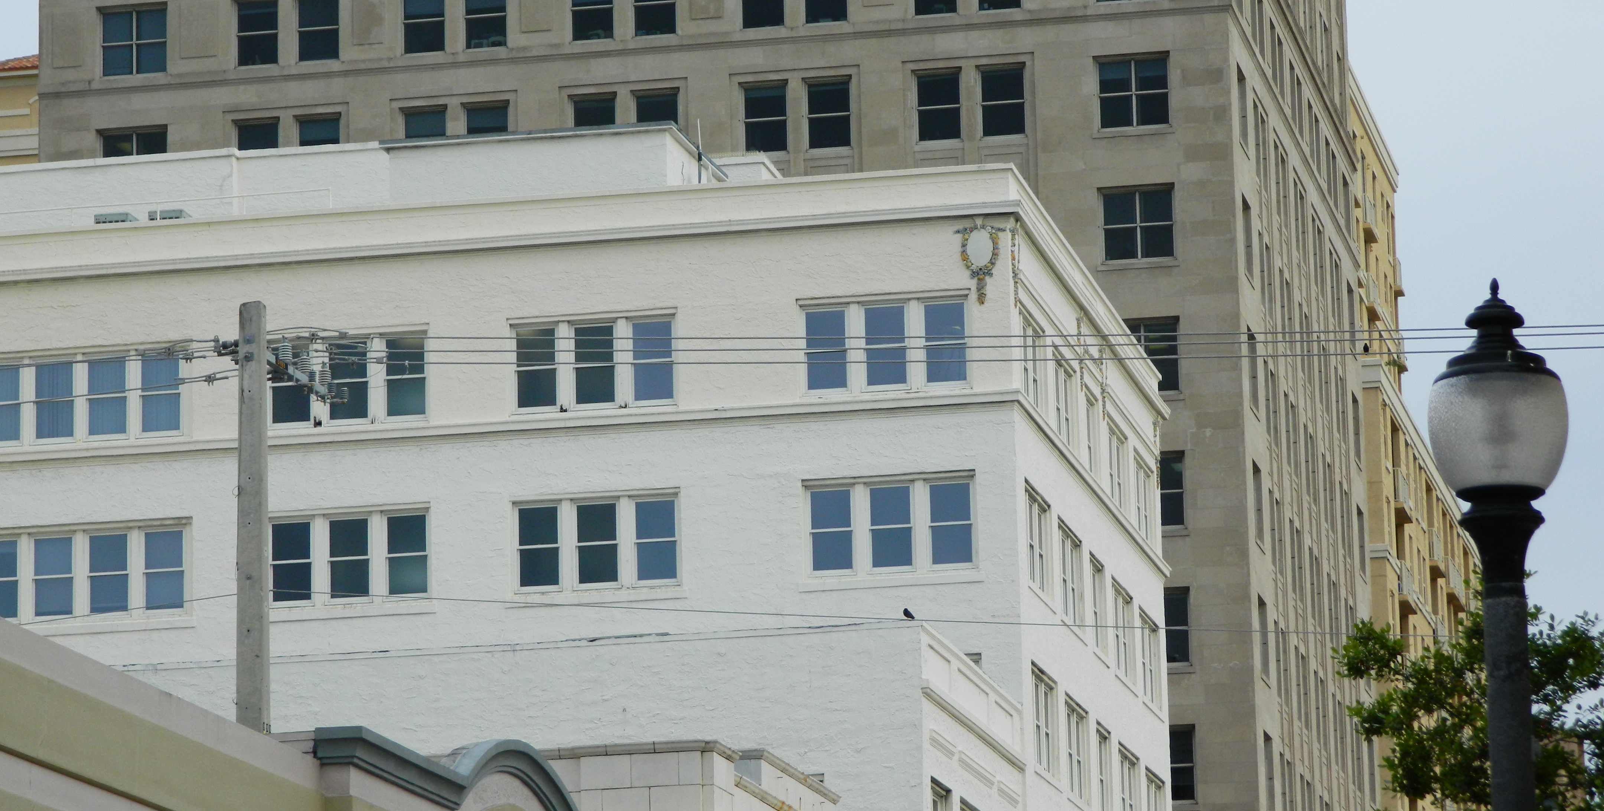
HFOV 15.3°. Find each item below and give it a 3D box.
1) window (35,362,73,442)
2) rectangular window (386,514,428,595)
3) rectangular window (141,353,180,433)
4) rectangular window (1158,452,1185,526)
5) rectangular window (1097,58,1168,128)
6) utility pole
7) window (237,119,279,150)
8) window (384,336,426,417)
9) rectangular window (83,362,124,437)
[{"bbox_3d":[-14.723,-0.062,117.798,0.789,1.534,0.150,-4,-11,10],"label":"window"},{"bbox_3d":[-7.472,2.818,112.963,0.808,1.514,0.200,-4,-11,10],"label":"rectangular window"},{"bbox_3d":[-12.381,-0.230,115.452,0.750,1.454,0.150,-4,-11,10],"label":"rectangular window"},{"bbox_3d":[9.050,2.222,156.300,1.999,1.950,0.150,-4,-11,10],"label":"rectangular window"},{"bbox_3d":[8.447,-7.986,152.368,1.738,1.747,0.200,-4,-11,10],"label":"rectangular window"},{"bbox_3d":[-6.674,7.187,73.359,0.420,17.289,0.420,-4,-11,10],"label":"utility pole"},{"bbox_3d":[-14.173,-6.553,155.825,1.110,1.795,0.200,-4,-11,10],"label":"window"},{"bbox_3d":[-7.372,-0.541,111.666,0.860,1.600,0.130,-4,-11,11],"label":"window"},{"bbox_3d":[-13.505,-0.133,115.653,0.779,1.455,0.150,-4,-11,10],"label":"rectangular window"}]

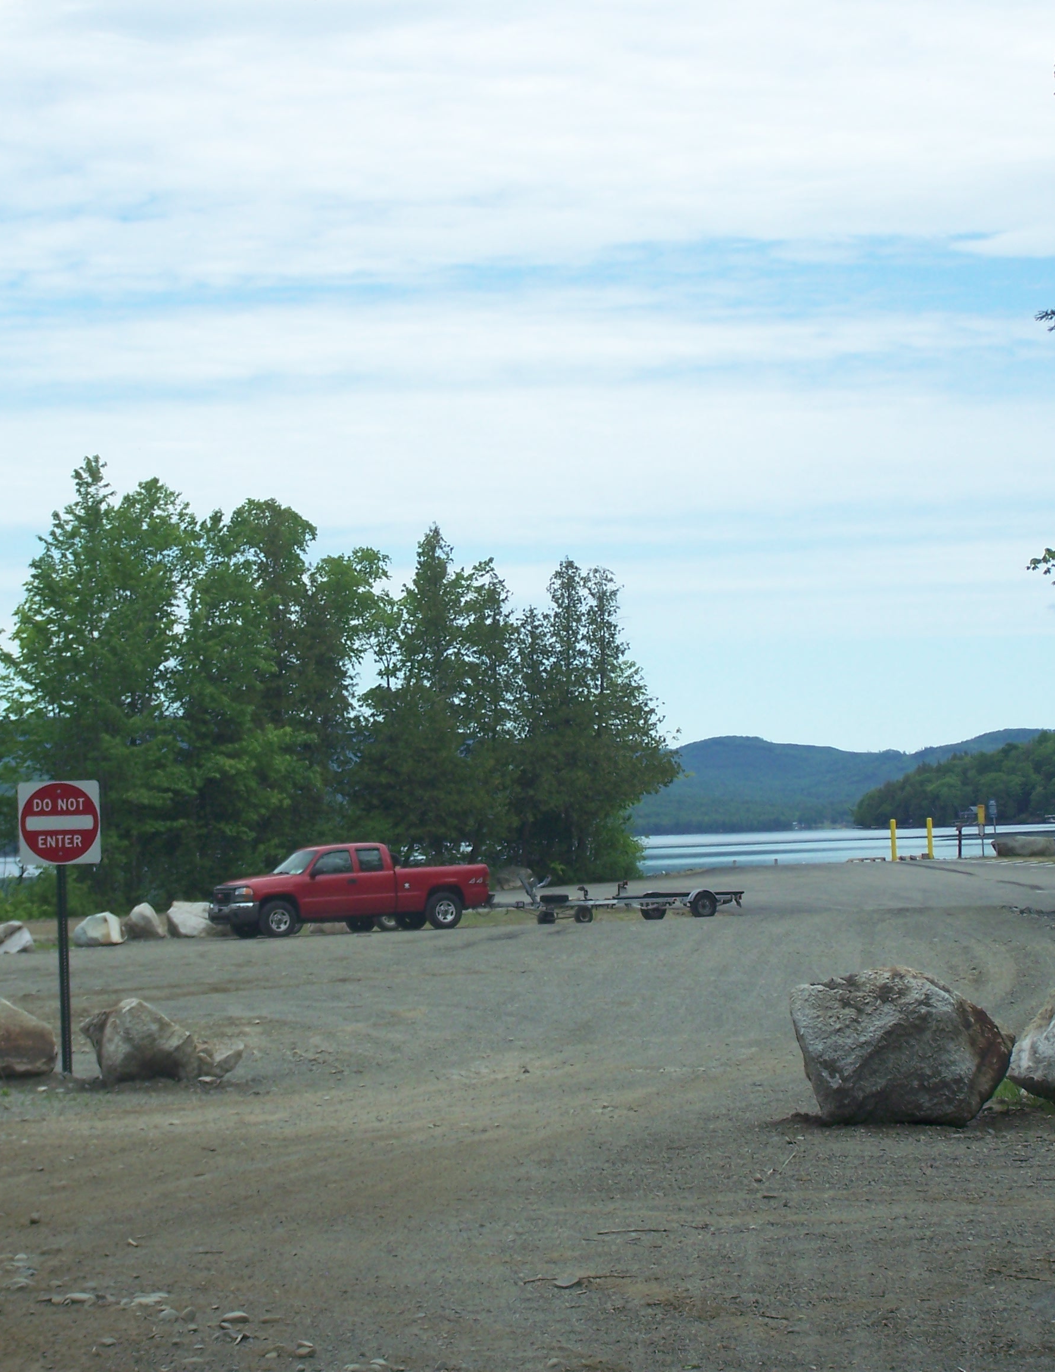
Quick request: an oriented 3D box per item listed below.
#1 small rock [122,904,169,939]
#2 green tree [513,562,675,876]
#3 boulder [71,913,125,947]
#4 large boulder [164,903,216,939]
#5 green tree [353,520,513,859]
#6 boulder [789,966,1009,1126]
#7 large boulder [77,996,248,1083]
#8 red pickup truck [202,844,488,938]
[{"bbox_3d":[-7.773,4.771,74.000,0.899,0.754,0.800,-1,-2,-6],"label":"small rock"},{"bbox_3d":[1.914,0.988,105.000,4.800,9.100,4.600,-2,-2,1],"label":"green tree"},{"bbox_3d":[-8.244,4.692,70.000,1.043,0.631,0.850,-1,-2,-7],"label":"boulder"},{"bbox_3d":[-6.987,4.934,77.000,1.250,0.760,0.900,-2,-2,-5],"label":"large boulder"},{"bbox_3d":[-3.069,0.637,116.000,5.183,11.412,5.000,-2,-2,-2],"label":"green tree"},{"bbox_3d":[2.069,2.005,20.300,1.210,0.880,1.000,-2,-2,6],"label":"boulder"},{"bbox_3d":[-2.649,2.566,26.400,1.190,0.631,0.850,-1,-2,-6],"label":"large boulder"},{"bbox_3d":[-3.665,4.125,74.500,5.800,1.880,2.000,-1,-2,-26],"label":"red pickup truck"}]

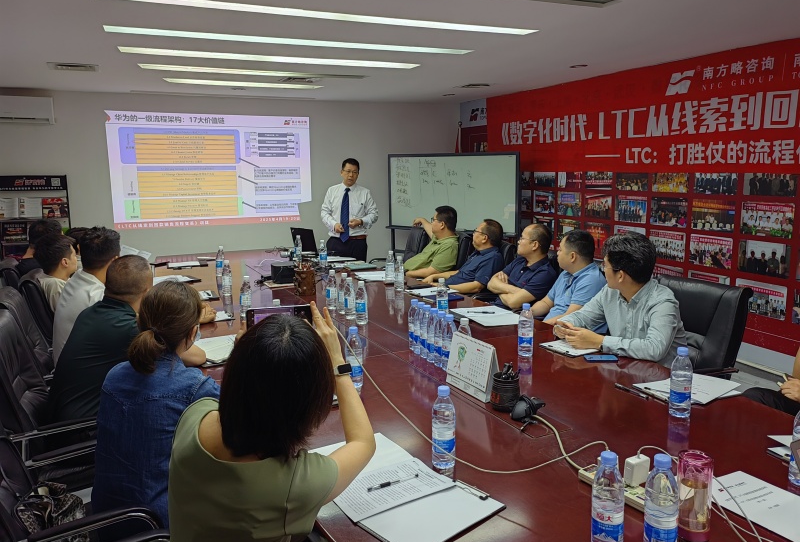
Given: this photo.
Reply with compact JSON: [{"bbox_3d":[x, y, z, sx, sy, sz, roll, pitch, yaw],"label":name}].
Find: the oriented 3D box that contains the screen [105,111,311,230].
[{"bbox_3d":[-2.304,-1.262,7.828,2.430,1.380,0.030,-4,10,-23],"label":"screen"}]

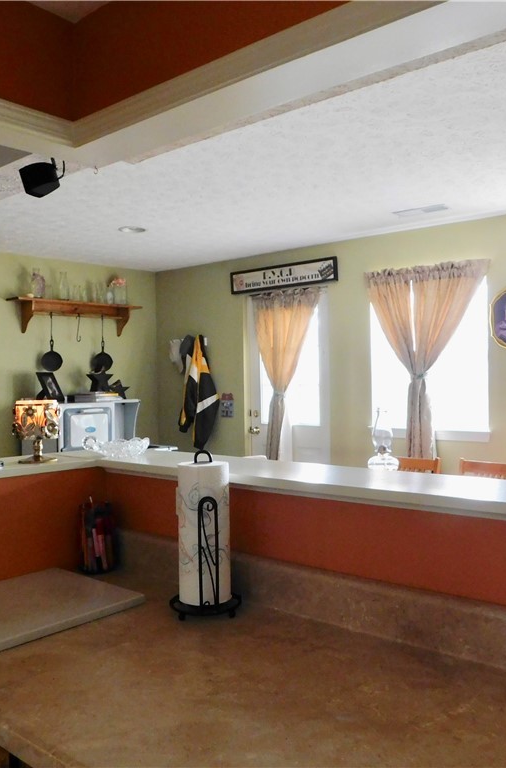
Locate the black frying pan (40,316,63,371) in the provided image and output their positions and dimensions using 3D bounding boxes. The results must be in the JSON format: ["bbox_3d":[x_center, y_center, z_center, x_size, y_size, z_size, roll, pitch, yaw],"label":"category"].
[{"bbox_3d":[-1.719,-0.353,5.795,0.050,0.510,0.190,-1,1,41],"label":"black frying pan"}]

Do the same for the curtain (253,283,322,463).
[{"bbox_3d":[0.278,0.048,5.614,0.690,1.600,0.090,-1,1,41],"label":"curtain"}]

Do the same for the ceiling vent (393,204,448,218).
[{"bbox_3d":[1.078,-1.113,4.384,0.340,0.020,0.130,-1,1,41],"label":"ceiling vent"}]

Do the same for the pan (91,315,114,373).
[{"bbox_3d":[-1.372,-0.358,6.197,0.050,0.515,0.195,-1,1,41],"label":"pan"}]

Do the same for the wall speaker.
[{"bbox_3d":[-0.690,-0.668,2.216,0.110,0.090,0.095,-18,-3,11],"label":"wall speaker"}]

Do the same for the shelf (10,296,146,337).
[{"bbox_3d":[-1.520,-0.574,5.959,0.180,0.285,1.275,-1,1,41],"label":"shelf"}]

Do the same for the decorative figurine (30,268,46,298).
[{"bbox_3d":[-1.790,-0.829,5.651,0.110,0.250,0.110,-1,1,41],"label":"decorative figurine"}]

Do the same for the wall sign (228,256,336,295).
[{"bbox_3d":[0.236,-0.898,5.700,1.130,0.185,0.030,-1,1,41],"label":"wall sign"}]

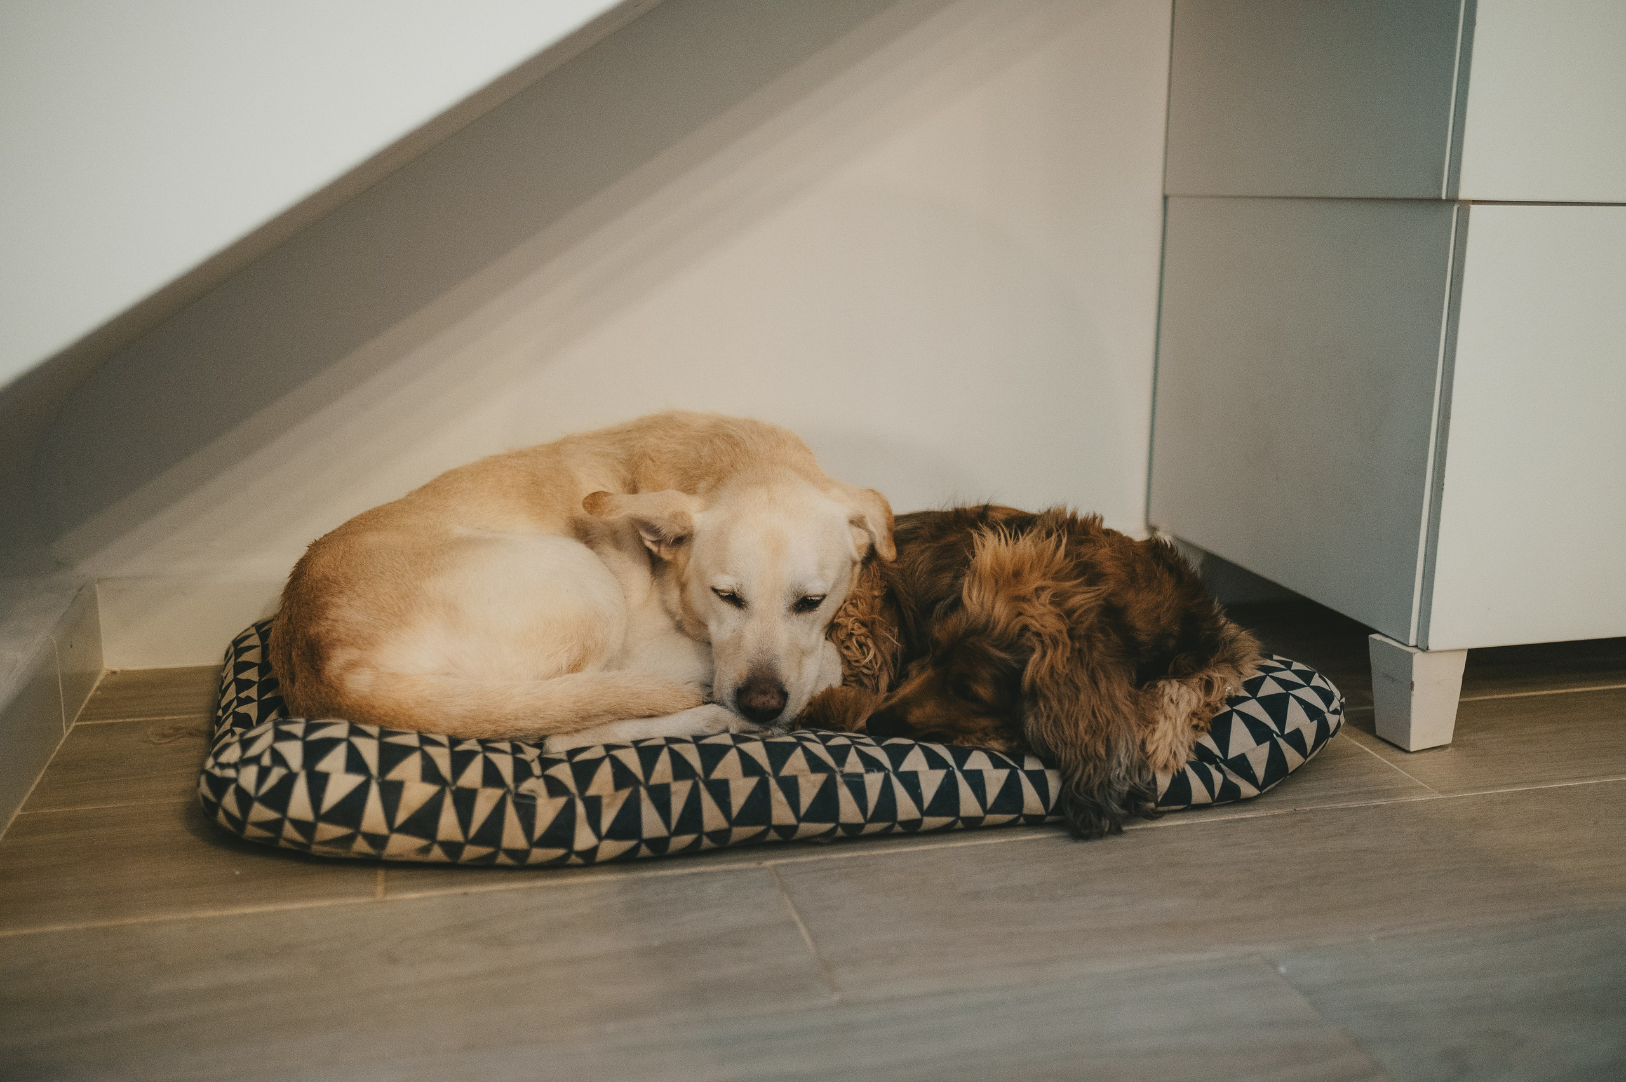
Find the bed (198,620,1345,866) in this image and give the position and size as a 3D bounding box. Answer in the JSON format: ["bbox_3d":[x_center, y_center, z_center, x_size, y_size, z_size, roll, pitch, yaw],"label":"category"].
[{"bbox_3d":[-0.031,0.134,1.518,1.030,0.110,0.590,-3,13,-13],"label":"bed"}]

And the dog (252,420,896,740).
[{"bbox_3d":[-0.206,0.022,1.438,0.565,0.250,0.450,-3,13,-14],"label":"dog"}]

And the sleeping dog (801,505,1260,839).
[{"bbox_3d":[0.194,0.087,1.463,0.450,0.200,0.430,5,14,21],"label":"sleeping dog"}]

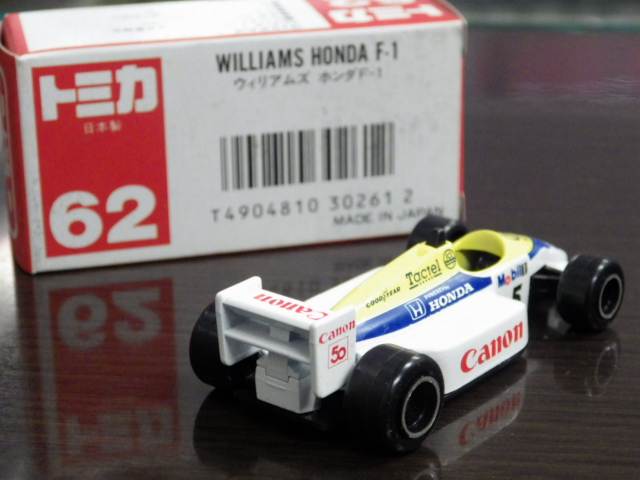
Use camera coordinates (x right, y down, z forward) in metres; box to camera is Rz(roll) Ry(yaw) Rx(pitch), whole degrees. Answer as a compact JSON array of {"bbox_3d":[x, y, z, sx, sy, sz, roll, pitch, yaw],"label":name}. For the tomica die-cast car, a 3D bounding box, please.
[{"bbox_3d":[0.017,0.008,0.242,0.037,0.019,0.076,14,24,37],"label":"tomica die-cast car"}]

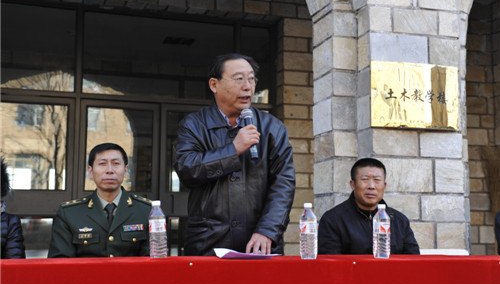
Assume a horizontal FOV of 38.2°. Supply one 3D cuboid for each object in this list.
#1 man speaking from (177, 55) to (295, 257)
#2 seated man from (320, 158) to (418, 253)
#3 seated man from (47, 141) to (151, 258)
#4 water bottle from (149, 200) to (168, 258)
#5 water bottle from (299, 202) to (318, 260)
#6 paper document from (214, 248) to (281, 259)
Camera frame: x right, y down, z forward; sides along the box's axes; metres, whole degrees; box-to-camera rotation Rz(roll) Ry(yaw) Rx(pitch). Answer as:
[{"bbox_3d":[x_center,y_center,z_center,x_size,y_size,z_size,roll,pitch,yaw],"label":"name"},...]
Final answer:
[{"bbox_3d":[-0.066,0.431,3.263,0.560,1.670,0.460,1,-6,-10],"label":"man speaking"},{"bbox_3d":[0.576,0.671,3.367,0.530,1.215,0.720,0,-6,-4],"label":"seated man"},{"bbox_3d":[-0.661,0.631,3.371,0.540,1.295,0.720,1,-6,-9],"label":"seated man"},{"bbox_3d":[-0.361,0.343,2.840,0.070,0.227,0.070,1,-6,-9],"label":"water bottle"},{"bbox_3d":[0.236,0.363,2.908,0.070,0.227,0.070,1,-6,-9],"label":"water bottle"},{"bbox_3d":[-0.010,0.468,2.987,0.250,0.035,0.250,1,-6,-8],"label":"paper document"}]

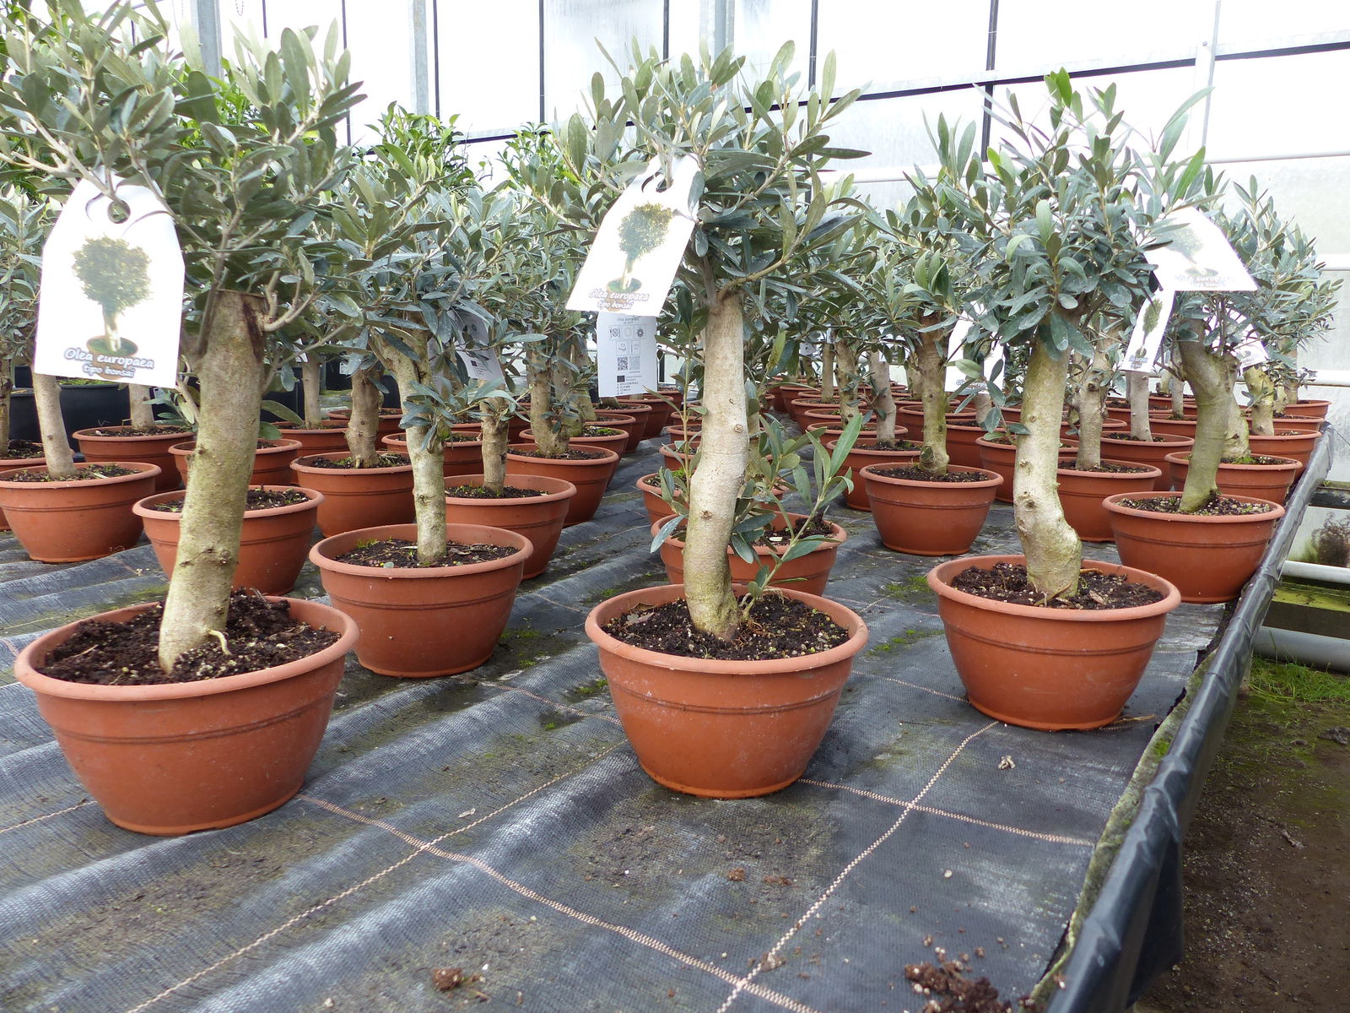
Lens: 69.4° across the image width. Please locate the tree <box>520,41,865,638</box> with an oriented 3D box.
[{"bbox_3d":[0.015,-0.131,0.847,0.298,0.510,0.281,1,11,0],"label":"tree"}]

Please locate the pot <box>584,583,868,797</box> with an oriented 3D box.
[{"bbox_3d":[0.049,0.179,0.959,0.272,0.148,0.272,1,10,0],"label":"pot"}]

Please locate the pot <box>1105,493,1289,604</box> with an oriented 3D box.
[{"bbox_3d":[0.864,0.067,1.645,0.272,0.148,0.272,1,10,0],"label":"pot"}]

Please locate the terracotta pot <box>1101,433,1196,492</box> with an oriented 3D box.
[{"bbox_3d":[1.080,-0.100,2.290,0.238,0.125,0.238,1,11,0],"label":"terracotta pot"}]

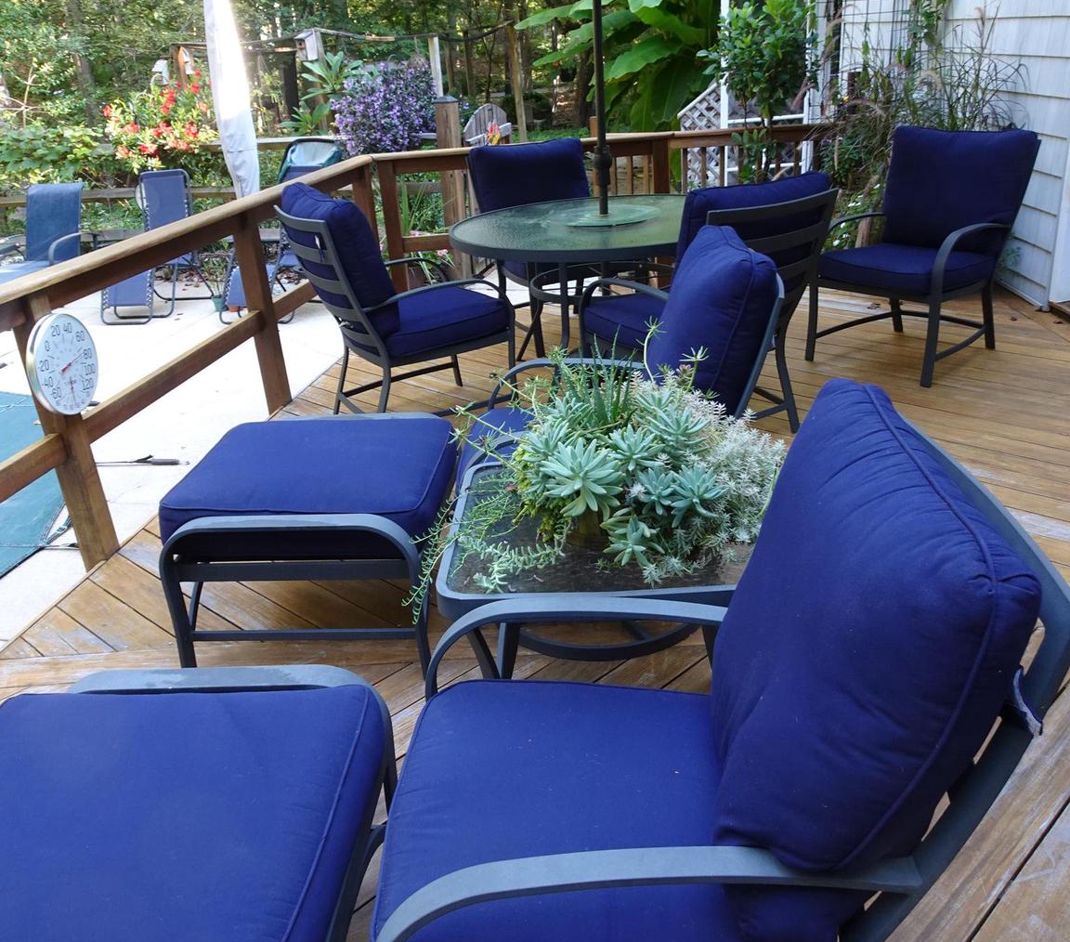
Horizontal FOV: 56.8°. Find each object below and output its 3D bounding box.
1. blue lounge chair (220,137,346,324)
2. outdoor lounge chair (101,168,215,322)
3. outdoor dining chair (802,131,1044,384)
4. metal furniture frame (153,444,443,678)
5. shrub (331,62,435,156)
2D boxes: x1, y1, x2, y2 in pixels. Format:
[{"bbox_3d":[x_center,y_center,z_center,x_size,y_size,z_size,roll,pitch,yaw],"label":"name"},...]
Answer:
[{"bbox_3d":[-2.134,-1.988,8.225,0.640,1.330,1.100,4,25,18],"label":"blue lounge chair"},{"bbox_3d":[-3.366,-1.939,8.585,0.640,1.120,0.980,3,25,16],"label":"outdoor lounge chair"},{"bbox_3d":[1.673,-0.964,4.348,0.680,0.945,0.660,-21,29,-33],"label":"outdoor dining chair"},{"bbox_3d":[-0.557,0.204,2.731,0.640,0.445,0.680,-2,24,6],"label":"metal furniture frame"},{"bbox_3d":[-1.427,-3.403,9.278,0.860,0.820,0.780,-4,24,0],"label":"shrub"}]

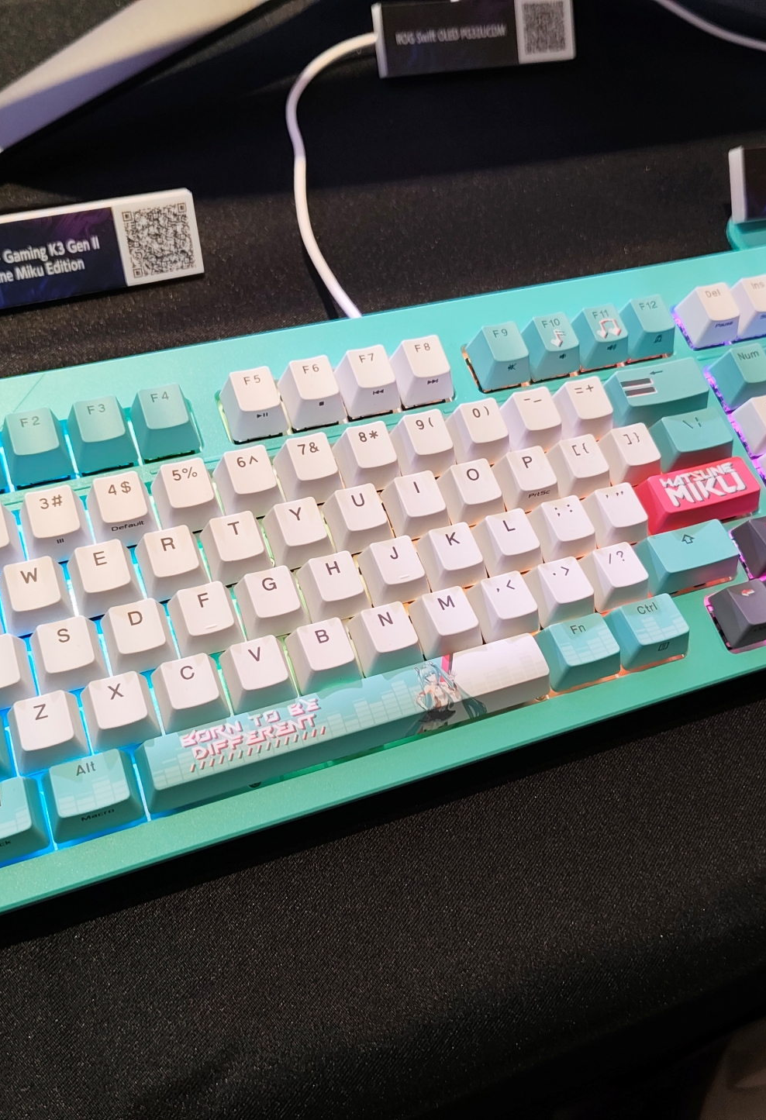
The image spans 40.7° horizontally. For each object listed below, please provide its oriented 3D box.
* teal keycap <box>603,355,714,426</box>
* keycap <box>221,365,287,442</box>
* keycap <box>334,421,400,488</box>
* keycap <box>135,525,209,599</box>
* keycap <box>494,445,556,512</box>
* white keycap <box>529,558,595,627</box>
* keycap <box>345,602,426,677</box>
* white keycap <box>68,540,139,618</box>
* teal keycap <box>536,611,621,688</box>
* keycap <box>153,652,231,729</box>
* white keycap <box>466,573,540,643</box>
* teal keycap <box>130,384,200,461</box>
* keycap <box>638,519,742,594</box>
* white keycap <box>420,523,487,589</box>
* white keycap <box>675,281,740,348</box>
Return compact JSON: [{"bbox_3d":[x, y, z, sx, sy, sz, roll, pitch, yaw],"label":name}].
[{"bbox_3d":[0.094,-0.056,0.349,0.037,0.011,0.018,-14,68,-17],"label":"teal keycap"},{"bbox_3d":[-0.039,-0.049,0.320,0.018,0.012,0.018,-14,68,-17],"label":"keycap"},{"bbox_3d":[-0.004,-0.032,0.319,0.018,0.012,0.018,-14,68,-17],"label":"keycap"},{"bbox_3d":[-0.059,0.001,0.293,0.018,0.009,0.018,-14,68,-17],"label":"keycap"},{"bbox_3d":[0.046,-0.026,0.327,0.018,0.011,0.018,-14,67,-17],"label":"keycap"},{"bbox_3d":[0.055,0.009,0.312,0.018,0.010,0.018,-14,68,-17],"label":"white keycap"},{"bbox_3d":[0.001,0.021,0.295,0.018,0.009,0.018,-14,69,-17],"label":"keycap"},{"bbox_3d":[-0.077,0.005,0.288,0.018,0.009,0.018,-14,69,-17],"label":"white keycap"},{"bbox_3d":[0.059,0.026,0.304,0.023,0.010,0.018,-14,68,-17],"label":"teal keycap"},{"bbox_3d":[-0.052,0.035,0.278,0.018,0.009,0.018,-14,69,-17],"label":"keycap"},{"bbox_3d":[0.037,0.013,0.306,0.018,0.010,0.018,-14,68,-17],"label":"white keycap"},{"bbox_3d":[-0.066,-0.043,0.311,0.018,0.012,0.018,-14,68,-17],"label":"teal keycap"},{"bbox_3d":[0.097,-0.001,0.325,0.032,0.010,0.018,-14,68,-17],"label":"keycap"},{"bbox_3d":[0.022,-0.001,0.310,0.018,0.009,0.018,-14,68,-17],"label":"white keycap"},{"bbox_3d":[0.118,-0.088,0.368,0.018,0.012,0.018,-14,69,-17],"label":"white keycap"}]

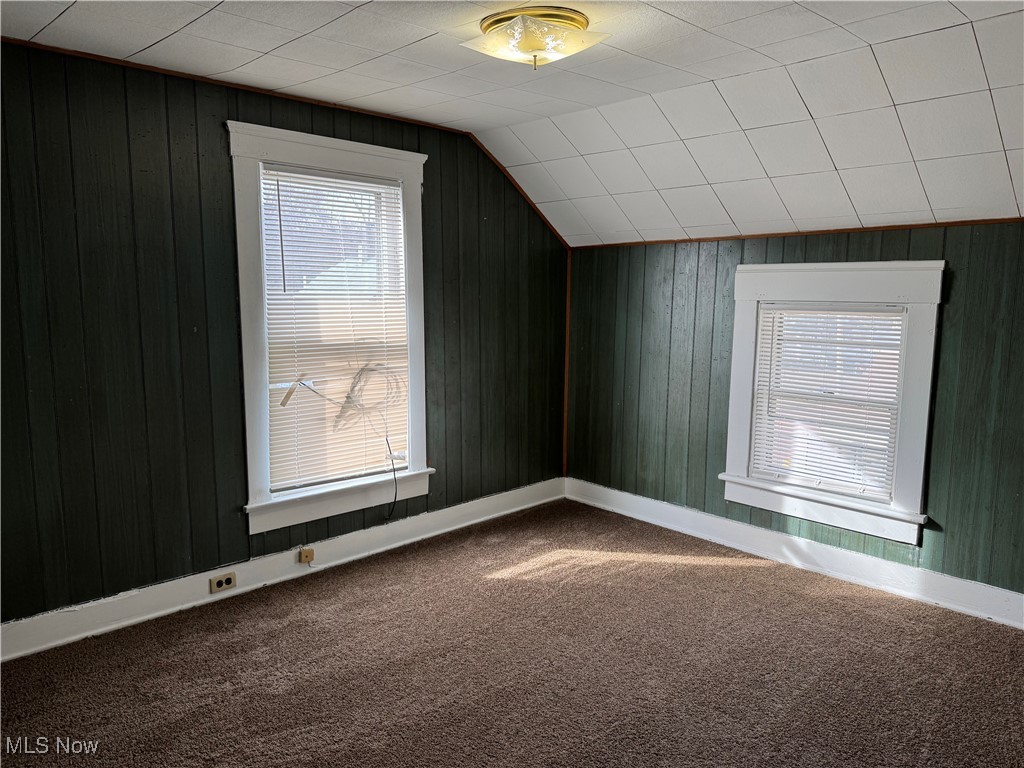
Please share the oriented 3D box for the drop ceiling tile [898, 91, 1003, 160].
[{"bbox_3d":[1.609,-0.948,2.612,0.305,0.020,0.305,9,-21,46],"label":"drop ceiling tile"}]

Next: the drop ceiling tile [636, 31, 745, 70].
[{"bbox_3d":[0.629,-1.183,2.504,0.305,0.015,0.305,-8,11,-43],"label":"drop ceiling tile"}]

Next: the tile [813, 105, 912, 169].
[{"bbox_3d":[1.400,-0.981,2.832,0.305,0.020,0.305,9,-21,46],"label":"tile"}]

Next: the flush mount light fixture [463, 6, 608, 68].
[{"bbox_3d":[0.071,-1.071,2.259,0.347,0.130,0.347,-6,10,-34],"label":"flush mount light fixture"}]

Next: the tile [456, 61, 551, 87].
[{"bbox_3d":[-0.013,-1.217,2.724,0.305,0.020,0.305,-8,12,-43],"label":"tile"}]

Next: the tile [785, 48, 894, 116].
[{"bbox_3d":[1.229,-1.126,2.660,0.305,0.015,0.309,9,-18,46],"label":"tile"}]

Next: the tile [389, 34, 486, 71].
[{"bbox_3d":[-0.232,-1.187,2.530,0.305,0.015,0.305,-8,11,-43],"label":"tile"}]

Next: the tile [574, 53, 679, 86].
[{"bbox_3d":[0.420,-1.215,2.724,0.305,0.015,0.305,-8,11,-43],"label":"tile"}]

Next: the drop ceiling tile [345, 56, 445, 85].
[{"bbox_3d":[-0.442,-1.214,2.740,0.303,0.015,0.305,-8,11,-43],"label":"drop ceiling tile"}]

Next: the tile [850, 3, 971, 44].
[{"bbox_3d":[1.234,-1.137,2.228,0.265,0.015,0.305,-8,11,-43],"label":"tile"}]

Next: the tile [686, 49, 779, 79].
[{"bbox_3d":[0.825,-1.203,2.675,0.244,0.015,0.305,-8,11,-43],"label":"tile"}]

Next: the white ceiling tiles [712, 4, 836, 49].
[{"bbox_3d":[0.834,-1.149,2.270,0.305,0.020,0.305,-8,12,-43],"label":"white ceiling tiles"}]

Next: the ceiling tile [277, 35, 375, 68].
[{"bbox_3d":[-0.663,-1.188,2.543,0.305,0.015,0.305,-8,11,-43],"label":"ceiling tile"}]

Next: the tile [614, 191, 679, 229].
[{"bbox_3d":[0.751,-0.972,3.908,0.305,0.020,0.305,9,-21,46],"label":"tile"}]

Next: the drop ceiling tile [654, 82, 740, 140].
[{"bbox_3d":[0.797,-1.179,3.075,0.305,0.015,0.291,9,-21,46],"label":"drop ceiling tile"}]

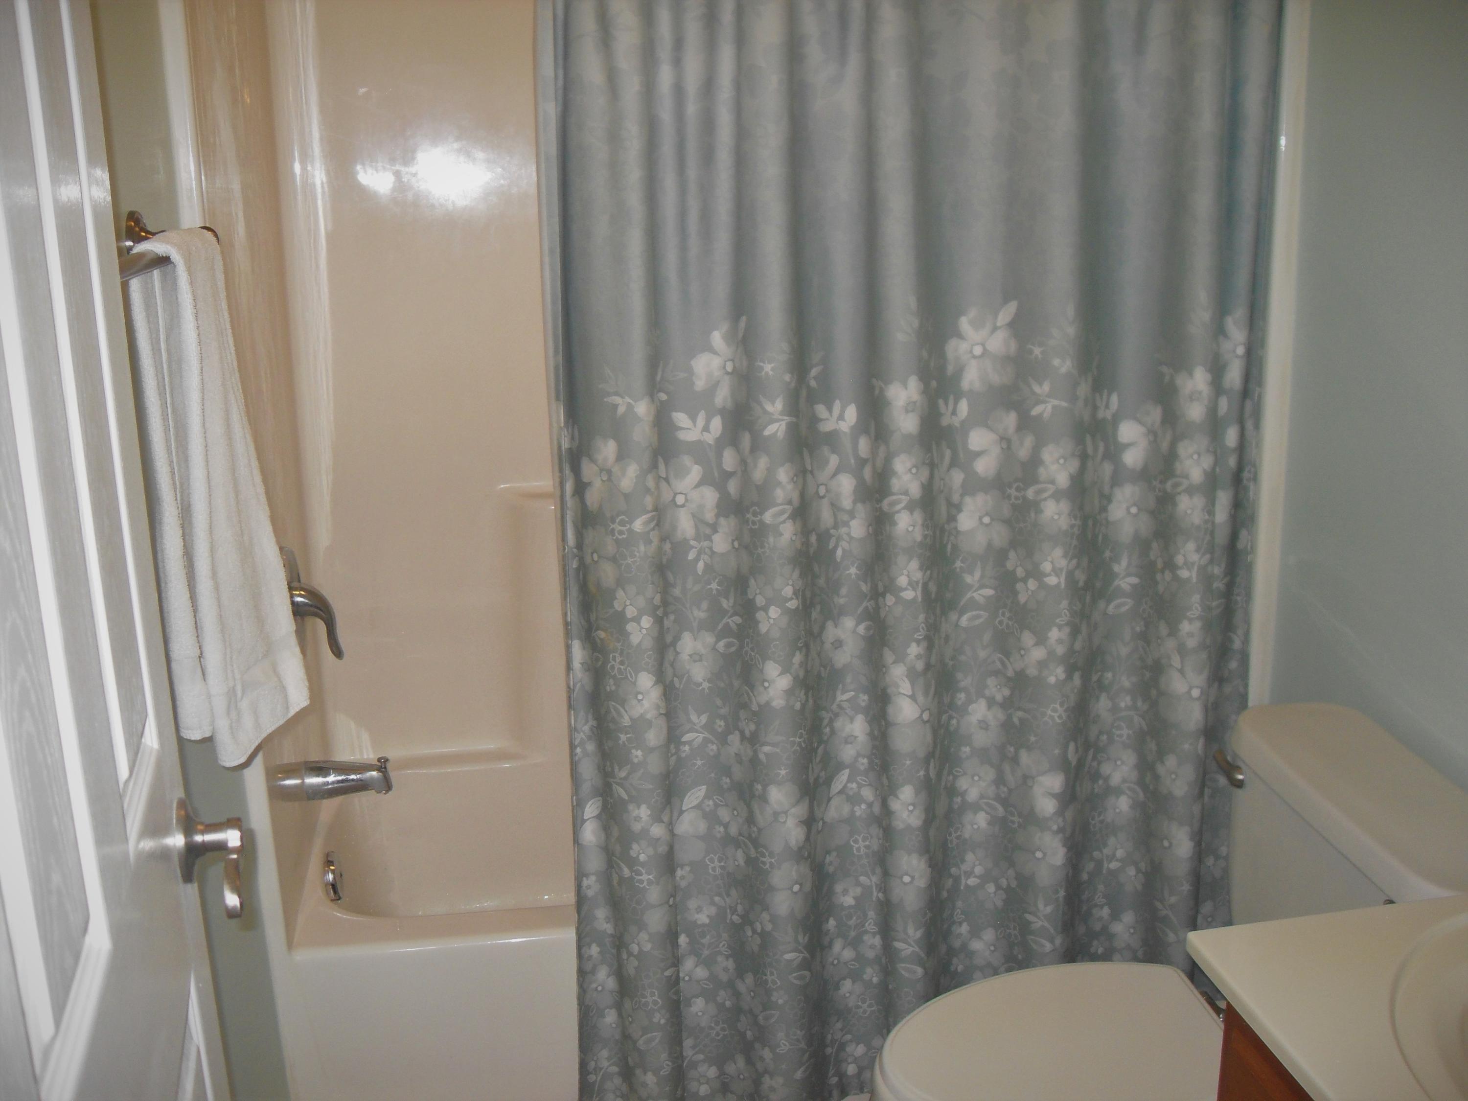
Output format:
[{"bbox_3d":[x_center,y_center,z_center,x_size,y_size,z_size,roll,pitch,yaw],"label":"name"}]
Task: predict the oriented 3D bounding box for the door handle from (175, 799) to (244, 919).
[{"bbox_3d":[-0.413,0.244,1.135,0.053,0.069,0.153,-5,15,-15],"label":"door handle"}]

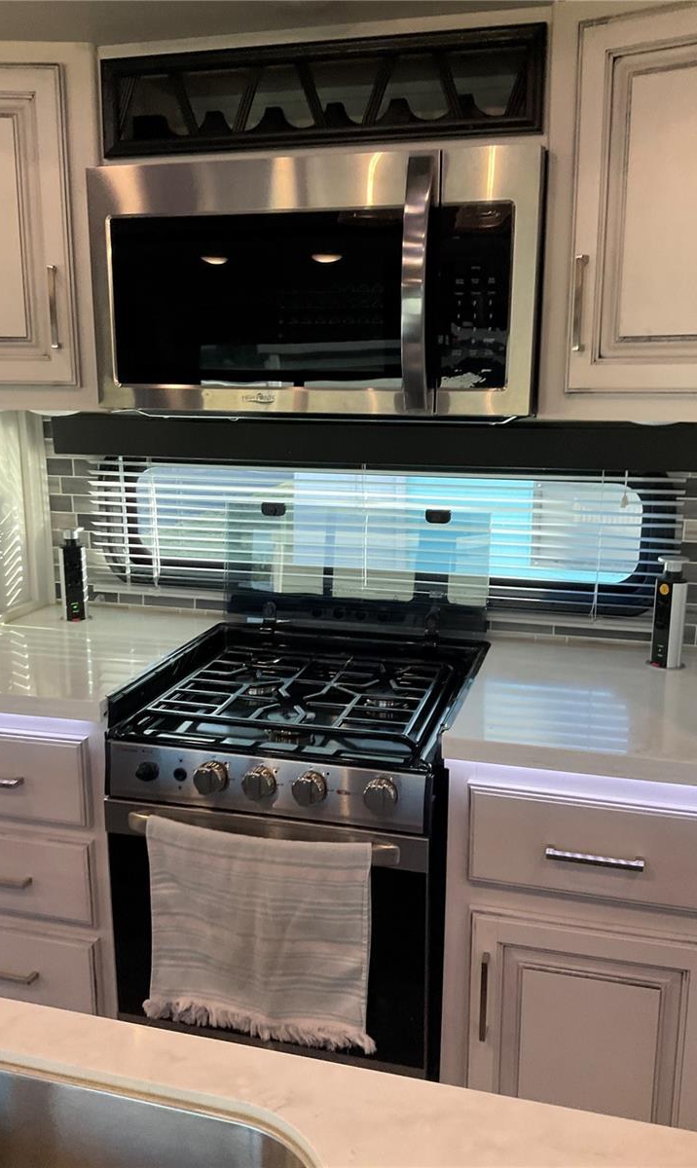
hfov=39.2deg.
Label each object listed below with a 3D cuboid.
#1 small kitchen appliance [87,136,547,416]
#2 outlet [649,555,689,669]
[{"bbox_3d":[-0.031,-0.521,1.780,0.759,0.405,0.395,3,12,14],"label":"small kitchen appliance"},{"bbox_3d":[0.599,0.052,1.820,0.062,0.204,0.062,-6,14,-29],"label":"outlet"}]

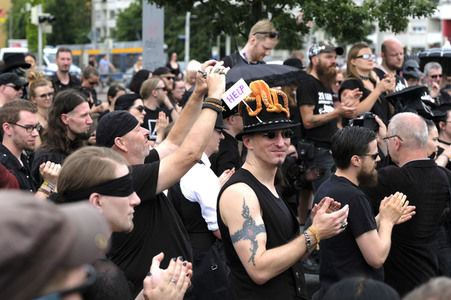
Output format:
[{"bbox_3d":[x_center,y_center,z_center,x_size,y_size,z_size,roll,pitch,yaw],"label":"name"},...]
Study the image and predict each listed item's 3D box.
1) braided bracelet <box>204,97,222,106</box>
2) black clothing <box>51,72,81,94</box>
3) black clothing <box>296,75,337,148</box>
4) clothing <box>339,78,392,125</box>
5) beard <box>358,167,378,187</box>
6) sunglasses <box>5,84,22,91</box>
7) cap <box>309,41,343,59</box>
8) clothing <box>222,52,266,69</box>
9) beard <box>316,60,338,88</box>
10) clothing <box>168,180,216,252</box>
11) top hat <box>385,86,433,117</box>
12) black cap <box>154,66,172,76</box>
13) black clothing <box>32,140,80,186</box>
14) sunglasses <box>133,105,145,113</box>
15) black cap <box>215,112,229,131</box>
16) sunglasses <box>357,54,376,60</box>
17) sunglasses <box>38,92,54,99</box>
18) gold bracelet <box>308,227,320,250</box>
[{"bbox_3d":[-0.051,-0.207,7.200,0.072,0.032,0.063,9,8,-24],"label":"braided bracelet"},{"bbox_3d":[-1.486,-0.463,15.800,0.450,0.550,0.250,-1,5,-14],"label":"black clothing"},{"bbox_3d":[0.748,-0.314,13.600,0.290,0.640,0.460,2,5,30],"label":"black clothing"},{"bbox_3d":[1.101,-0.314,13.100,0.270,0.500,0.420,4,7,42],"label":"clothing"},{"bbox_3d":[0.616,0.112,7.300,0.100,0.095,0.130,0,5,-3],"label":"beard"},{"bbox_3d":[-1.698,-0.499,13.500,0.150,0.045,0.145,1,4,13],"label":"sunglasses"},{"bbox_3d":[0.761,-0.759,12.800,0.270,0.135,0.180,2,5,23],"label":"cap"},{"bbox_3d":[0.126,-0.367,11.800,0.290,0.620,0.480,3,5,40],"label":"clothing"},{"bbox_3d":[0.762,-0.570,12.750,0.130,0.205,0.140,2,5,23],"label":"beard"},{"bbox_3d":[-0.161,0.289,8.500,0.270,0.520,0.400,-2,4,-21],"label":"clothing"},{"bbox_3d":[1.046,-0.264,9.500,0.290,0.170,0.280,-20,4,14],"label":"top hat"},{"bbox_3d":[-0.618,-0.771,16.700,0.230,0.115,0.180,2,5,24],"label":"black cap"},{"bbox_3d":[-0.762,0.245,8.200,0.300,0.620,0.480,2,5,28],"label":"black clothing"},{"bbox_3d":[-0.581,-0.276,11.100,0.130,0.047,0.140,2,5,21],"label":"sunglasses"},{"bbox_3d":[-0.106,-0.170,9.400,0.290,0.130,0.240,1,5,6],"label":"black cap"},{"bbox_3d":[1.117,-0.744,13.600,0.145,0.045,0.145,-3,5,-40],"label":"sunglasses"},{"bbox_3d":[-1.413,-0.429,13.300,0.140,0.045,0.130,-4,6,-37],"label":"sunglasses"},{"bbox_3d":[0.345,0.341,6.550,0.030,0.080,0.070,-31,0,6],"label":"gold bracelet"}]

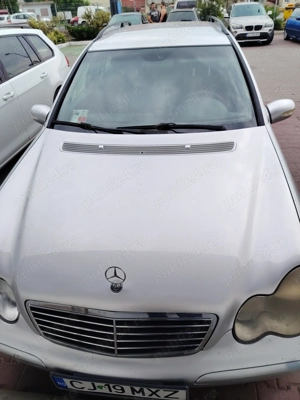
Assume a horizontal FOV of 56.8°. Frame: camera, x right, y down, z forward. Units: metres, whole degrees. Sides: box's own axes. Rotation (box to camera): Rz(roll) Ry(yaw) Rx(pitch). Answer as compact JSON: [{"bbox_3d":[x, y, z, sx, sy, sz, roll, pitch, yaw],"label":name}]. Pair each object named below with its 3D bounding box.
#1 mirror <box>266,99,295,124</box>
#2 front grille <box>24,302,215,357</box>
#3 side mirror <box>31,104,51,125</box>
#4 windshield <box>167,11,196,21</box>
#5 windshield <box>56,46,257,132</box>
[{"bbox_3d":[0.909,-0.634,1.967,0.205,0.148,0.130,-2,35,3],"label":"mirror"},{"bbox_3d":[-0.121,0.477,1.020,0.715,0.190,0.105,2,23,7],"label":"front grille"},{"bbox_3d":[-0.820,-0.680,2.187,0.205,0.148,0.130,5,36,12],"label":"side mirror"},{"bbox_3d":[1.512,-8.527,12.900,1.340,0.130,0.760,2,66,8],"label":"windshield"},{"bbox_3d":[0.026,-0.766,1.909,1.400,0.120,0.840,2,65,7],"label":"windshield"}]

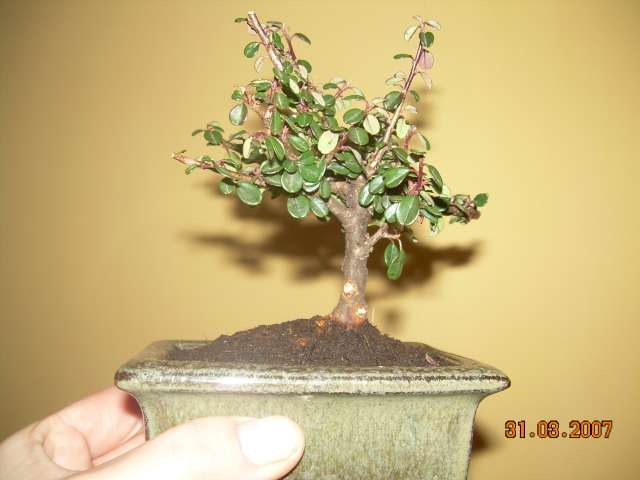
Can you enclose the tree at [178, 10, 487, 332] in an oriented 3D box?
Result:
[{"bbox_3d":[0.004,-0.025,0.250,0.109,0.112,0.090,0,0,0],"label":"tree"}]

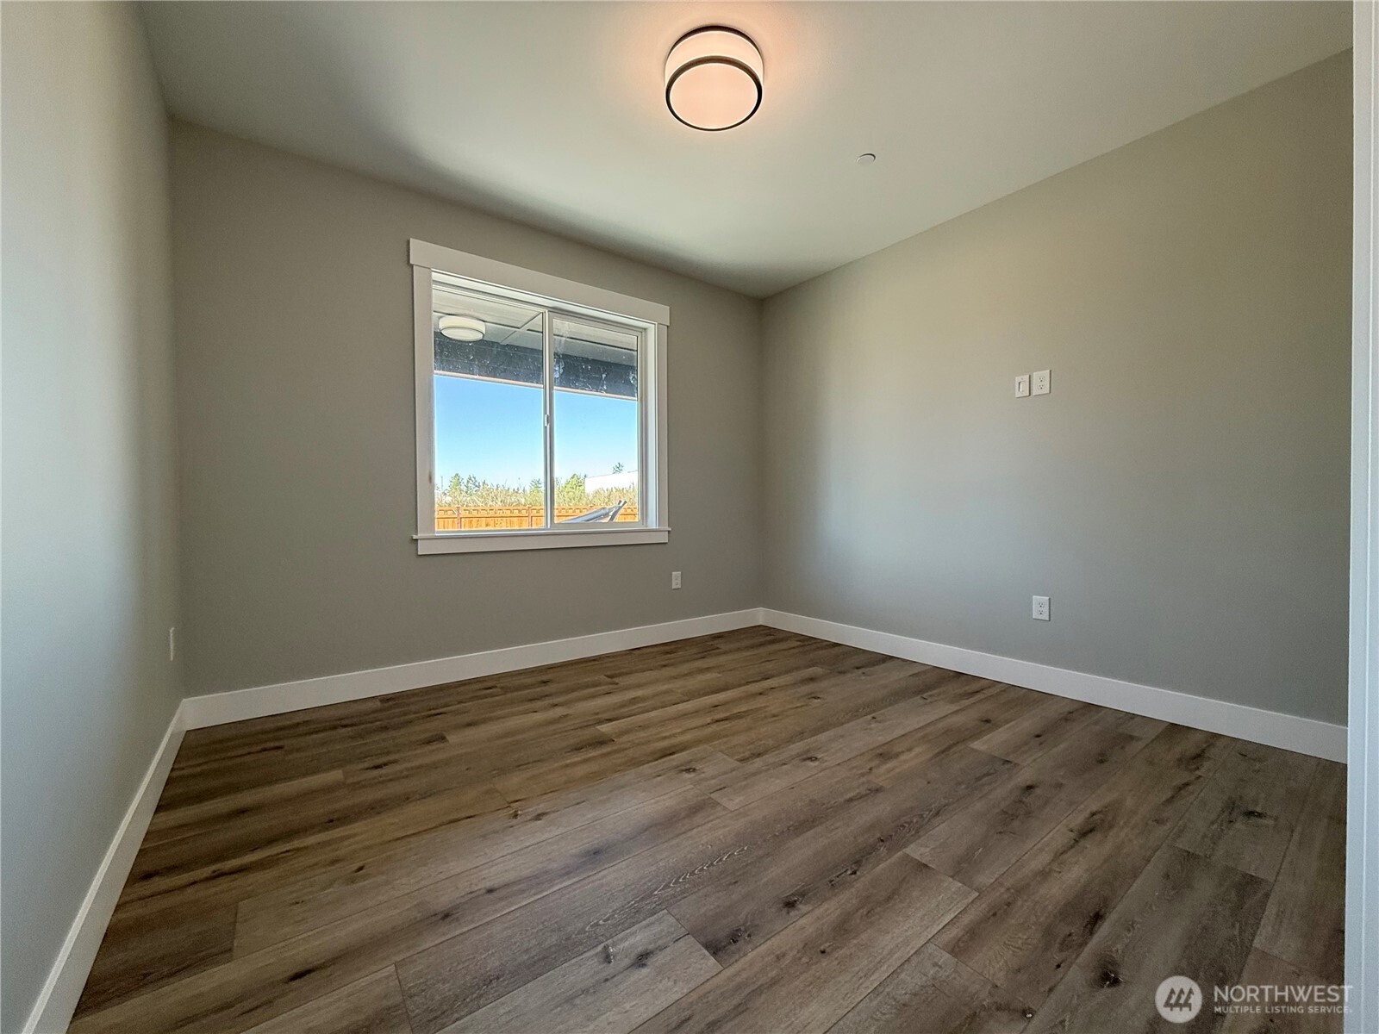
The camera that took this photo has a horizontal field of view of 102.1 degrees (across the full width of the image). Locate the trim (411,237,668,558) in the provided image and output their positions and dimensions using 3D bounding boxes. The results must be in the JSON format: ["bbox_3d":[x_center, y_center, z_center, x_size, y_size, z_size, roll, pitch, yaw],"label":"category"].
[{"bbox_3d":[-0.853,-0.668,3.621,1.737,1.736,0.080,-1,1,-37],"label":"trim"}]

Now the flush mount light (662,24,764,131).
[{"bbox_3d":[0.098,-1.720,2.209,0.392,0.111,0.392,0,1,0],"label":"flush mount light"}]

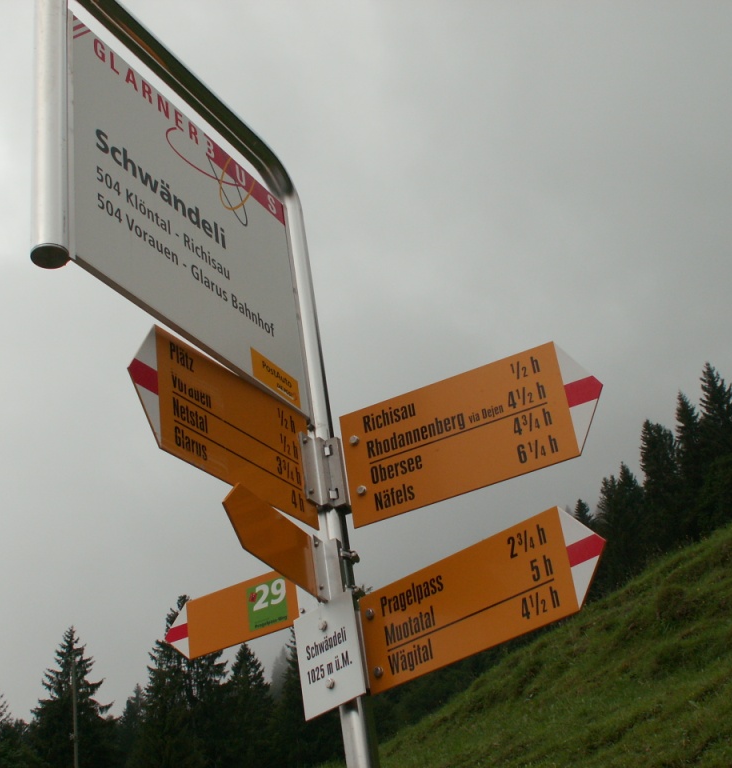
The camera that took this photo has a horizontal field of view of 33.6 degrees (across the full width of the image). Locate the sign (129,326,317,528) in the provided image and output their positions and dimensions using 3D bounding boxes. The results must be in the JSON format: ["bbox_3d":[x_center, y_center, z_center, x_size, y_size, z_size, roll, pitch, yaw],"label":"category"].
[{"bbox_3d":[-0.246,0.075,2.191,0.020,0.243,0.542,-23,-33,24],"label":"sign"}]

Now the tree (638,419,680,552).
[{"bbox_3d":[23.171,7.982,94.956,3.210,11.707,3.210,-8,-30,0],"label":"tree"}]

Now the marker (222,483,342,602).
[{"bbox_3d":[-0.160,0.277,2.155,0.025,0.127,0.391,-18,-31,16],"label":"marker"}]

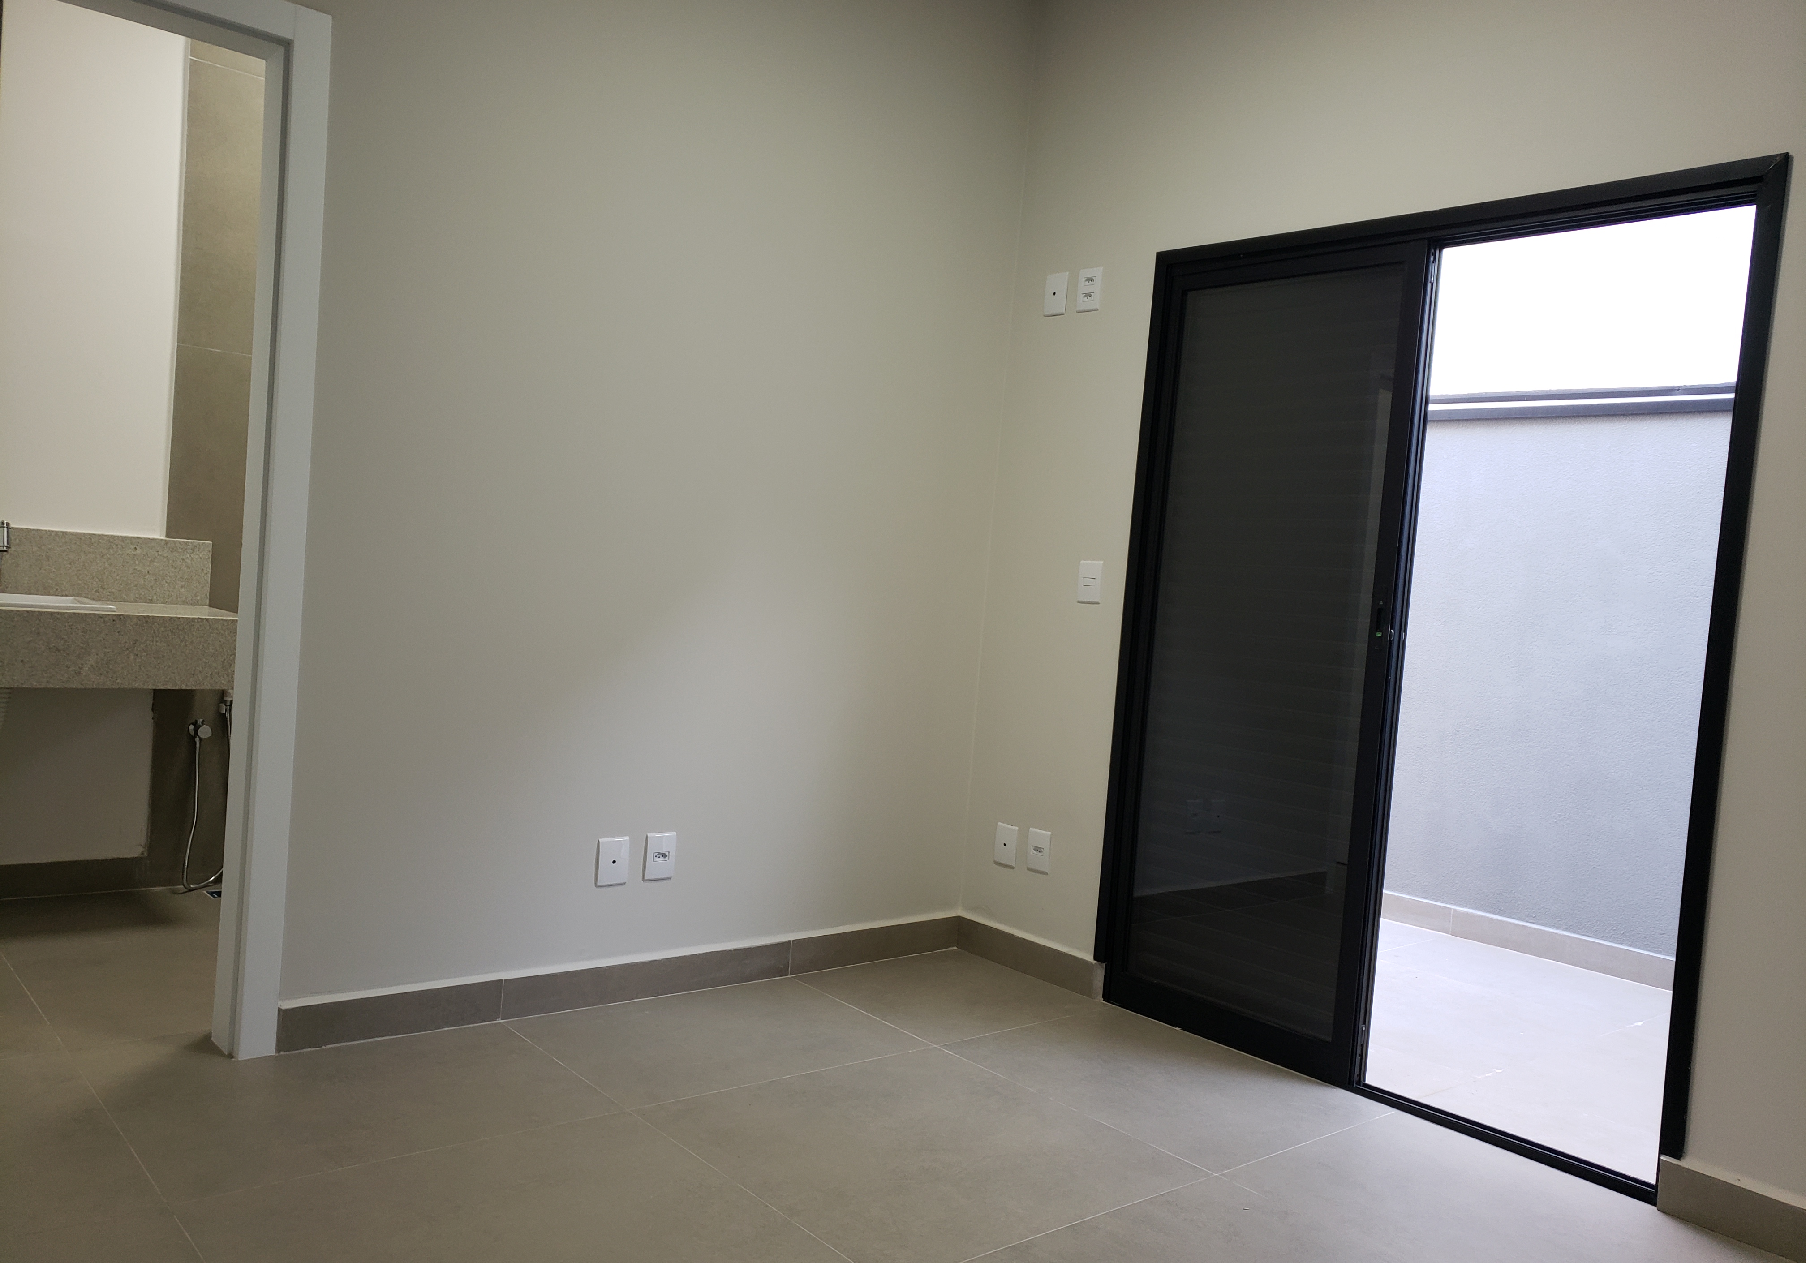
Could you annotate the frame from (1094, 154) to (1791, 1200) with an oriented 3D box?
[{"bbox_3d":[1.190,0.063,3.351,0.120,2.147,1.587,3,3,-40],"label":"frame"}]

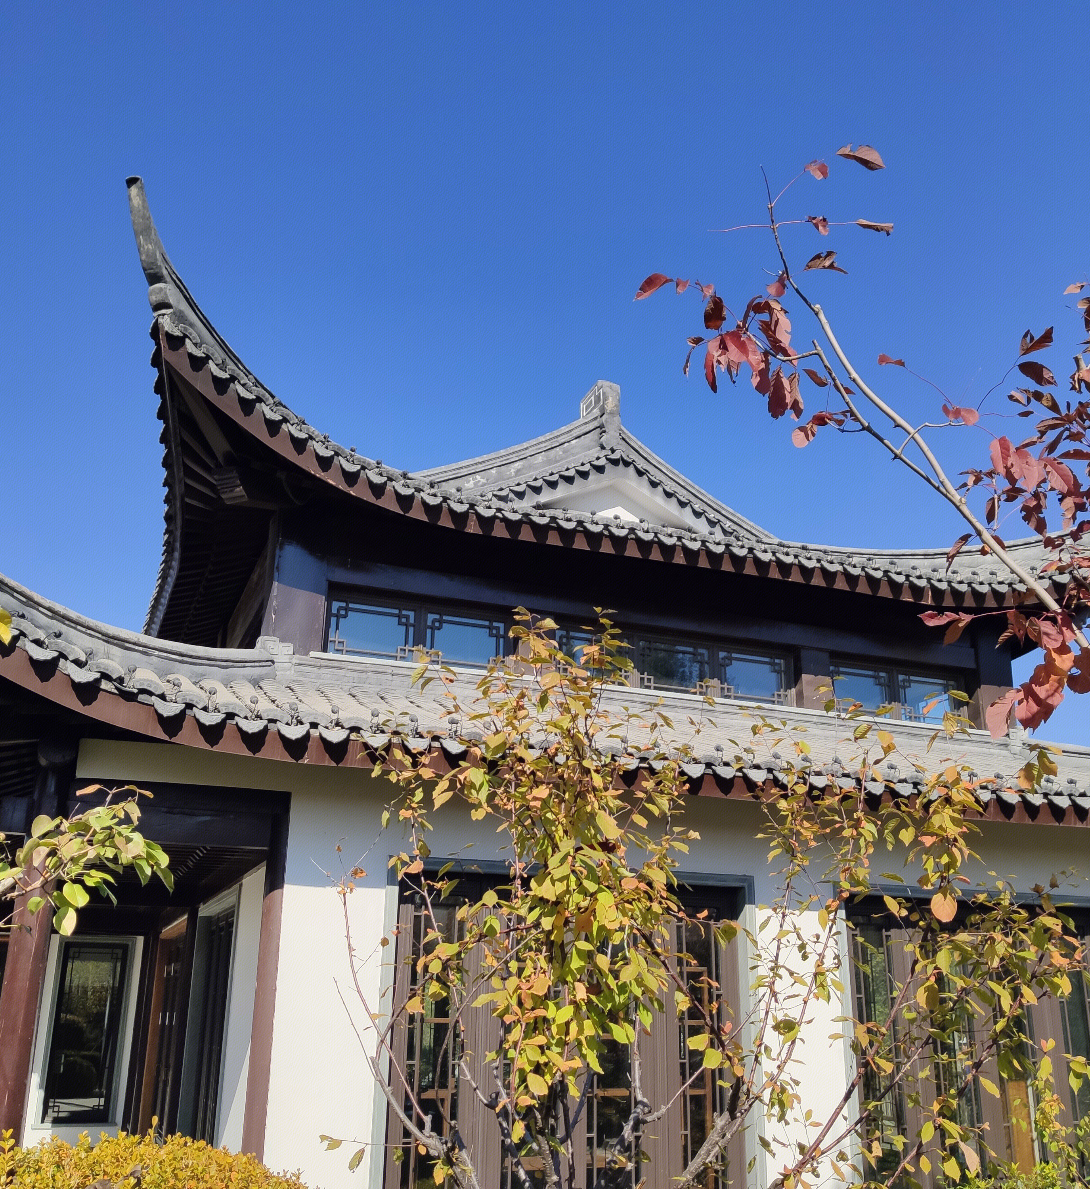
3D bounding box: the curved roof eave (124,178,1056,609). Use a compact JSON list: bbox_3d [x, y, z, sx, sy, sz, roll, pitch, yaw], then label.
[{"bbox_3d":[1.395,-1.165,11.806,10.846,2.320,2.082,8,-19,-21],"label":"curved roof eave"}]

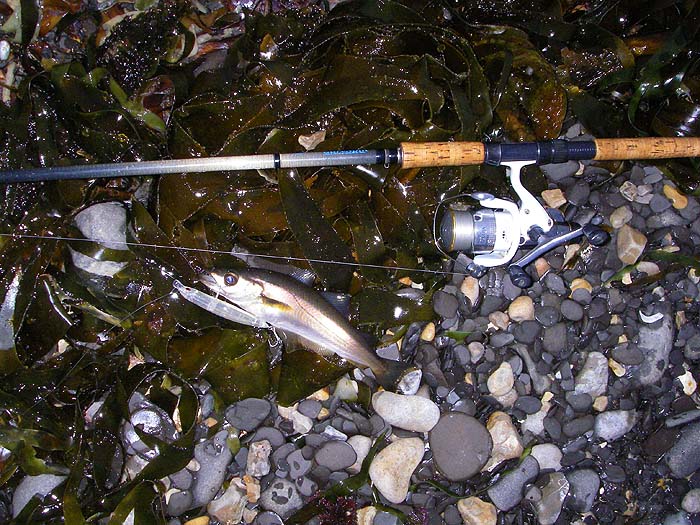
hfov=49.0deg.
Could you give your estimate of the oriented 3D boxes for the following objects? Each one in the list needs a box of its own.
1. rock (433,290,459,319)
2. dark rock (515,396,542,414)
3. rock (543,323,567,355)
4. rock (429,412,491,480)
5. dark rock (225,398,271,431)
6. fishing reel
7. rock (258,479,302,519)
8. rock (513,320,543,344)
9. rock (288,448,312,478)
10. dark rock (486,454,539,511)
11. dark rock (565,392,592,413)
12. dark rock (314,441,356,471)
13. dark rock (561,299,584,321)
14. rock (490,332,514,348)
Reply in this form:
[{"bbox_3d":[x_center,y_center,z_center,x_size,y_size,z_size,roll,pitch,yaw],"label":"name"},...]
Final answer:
[{"bbox_3d":[0.113,0.050,0.906,0.028,0.015,0.032,-17,75,-5],"label":"rock"},{"bbox_3d":[0.203,0.163,0.874,0.030,0.012,0.019,3,74,1],"label":"dark rock"},{"bbox_3d":[0.238,0.088,0.895,0.025,0.015,0.037,4,74,1],"label":"rock"},{"bbox_3d":[0.122,0.203,0.846,0.069,0.031,0.071,0,73,0],"label":"rock"},{"bbox_3d":[-0.114,0.170,0.857,0.051,0.020,0.033,-14,73,-4],"label":"dark rock"},{"bbox_3d":[0.189,-0.044,0.860,0.180,0.110,0.130,0,102,-2],"label":"fishing reel"},{"bbox_3d":[-0.076,0.260,0.846,0.047,0.023,0.038,9,74,3],"label":"rock"},{"bbox_3d":[0.204,0.081,0.885,0.033,0.015,0.026,-10,73,-3],"label":"rock"},{"bbox_3d":[-0.056,0.224,0.856,0.025,0.016,0.033,17,75,5],"label":"rock"},{"bbox_3d":[0.178,0.239,0.835,0.033,0.023,0.071,42,77,12],"label":"dark rock"},{"bbox_3d":[0.260,0.159,0.875,0.030,0.014,0.021,5,74,1],"label":"dark rock"},{"bbox_3d":[-0.016,0.216,0.859,0.045,0.018,0.029,7,74,2],"label":"dark rock"},{"bbox_3d":[0.262,0.055,0.905,0.027,0.013,0.024,31,76,8],"label":"dark rock"},{"bbox_3d":[0.175,0.089,0.882,0.029,0.010,0.016,-19,74,-6],"label":"rock"}]

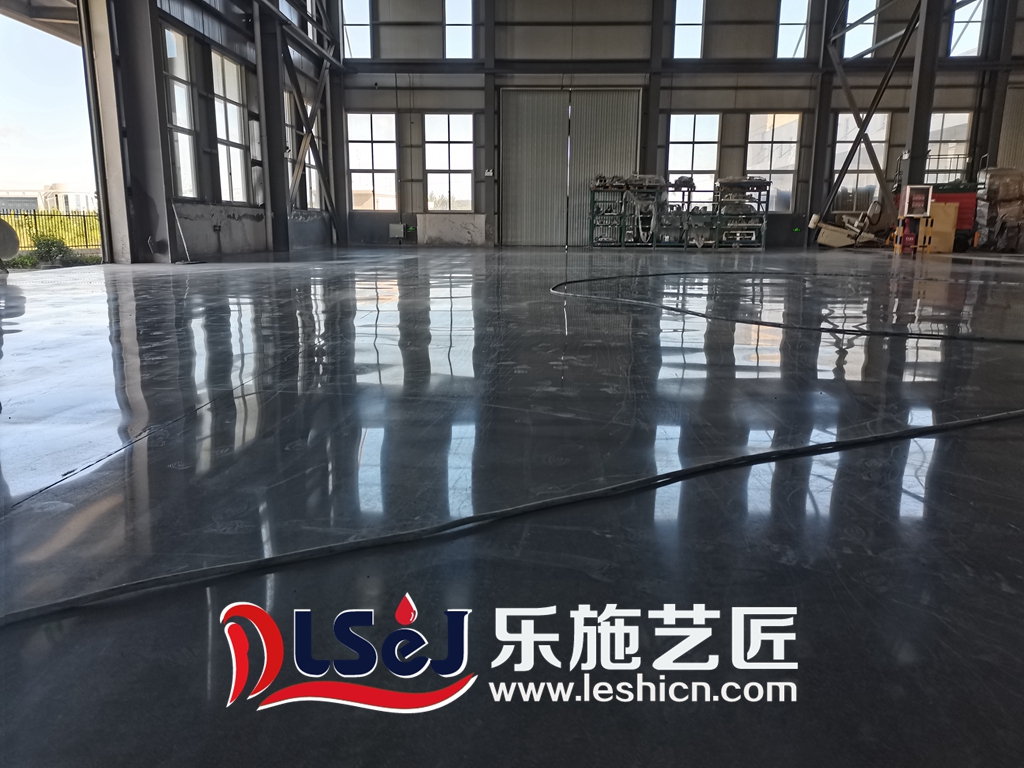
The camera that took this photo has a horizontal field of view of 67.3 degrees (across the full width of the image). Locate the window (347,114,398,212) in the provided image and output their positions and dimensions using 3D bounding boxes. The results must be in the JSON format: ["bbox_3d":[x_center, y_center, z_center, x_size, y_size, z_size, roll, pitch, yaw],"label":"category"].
[{"bbox_3d":[-4.244,-6.708,23.338,1.510,2.890,0.120,1,12,2],"label":"window"}]

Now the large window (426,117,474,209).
[{"bbox_3d":[-1.904,-6.673,23.240,1.500,2.890,0.120,1,12,2],"label":"large window"}]

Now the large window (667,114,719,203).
[{"bbox_3d":[5.394,-6.564,22.934,1.520,2.890,0.120,1,12,2],"label":"large window"}]

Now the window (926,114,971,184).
[{"bbox_3d":[12.597,-6.456,22.632,1.520,2.890,0.120,1,12,2],"label":"window"}]

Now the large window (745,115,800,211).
[{"bbox_3d":[7.718,-6.529,22.837,1.540,2.890,0.120,1,12,2],"label":"large window"}]

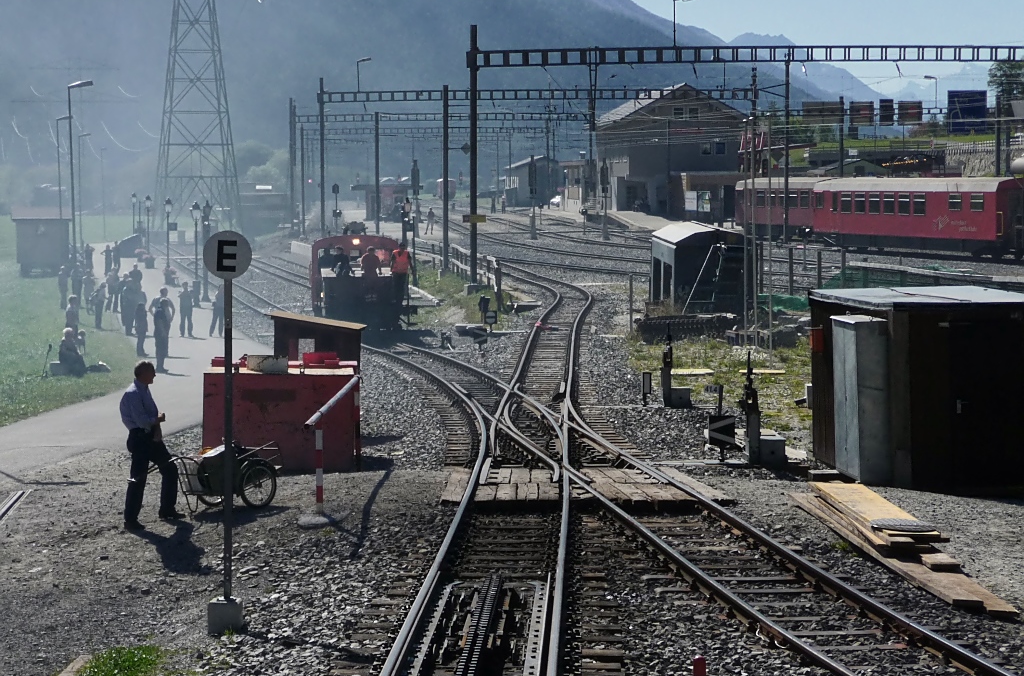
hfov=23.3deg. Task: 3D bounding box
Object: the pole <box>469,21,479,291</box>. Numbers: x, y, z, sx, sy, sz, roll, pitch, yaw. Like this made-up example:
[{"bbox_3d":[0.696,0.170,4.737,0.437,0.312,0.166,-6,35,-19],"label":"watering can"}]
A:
[{"bbox_3d":[-1.411,-6.812,92.500,0.260,9.678,0.260,-1,4,-14],"label":"pole"}]

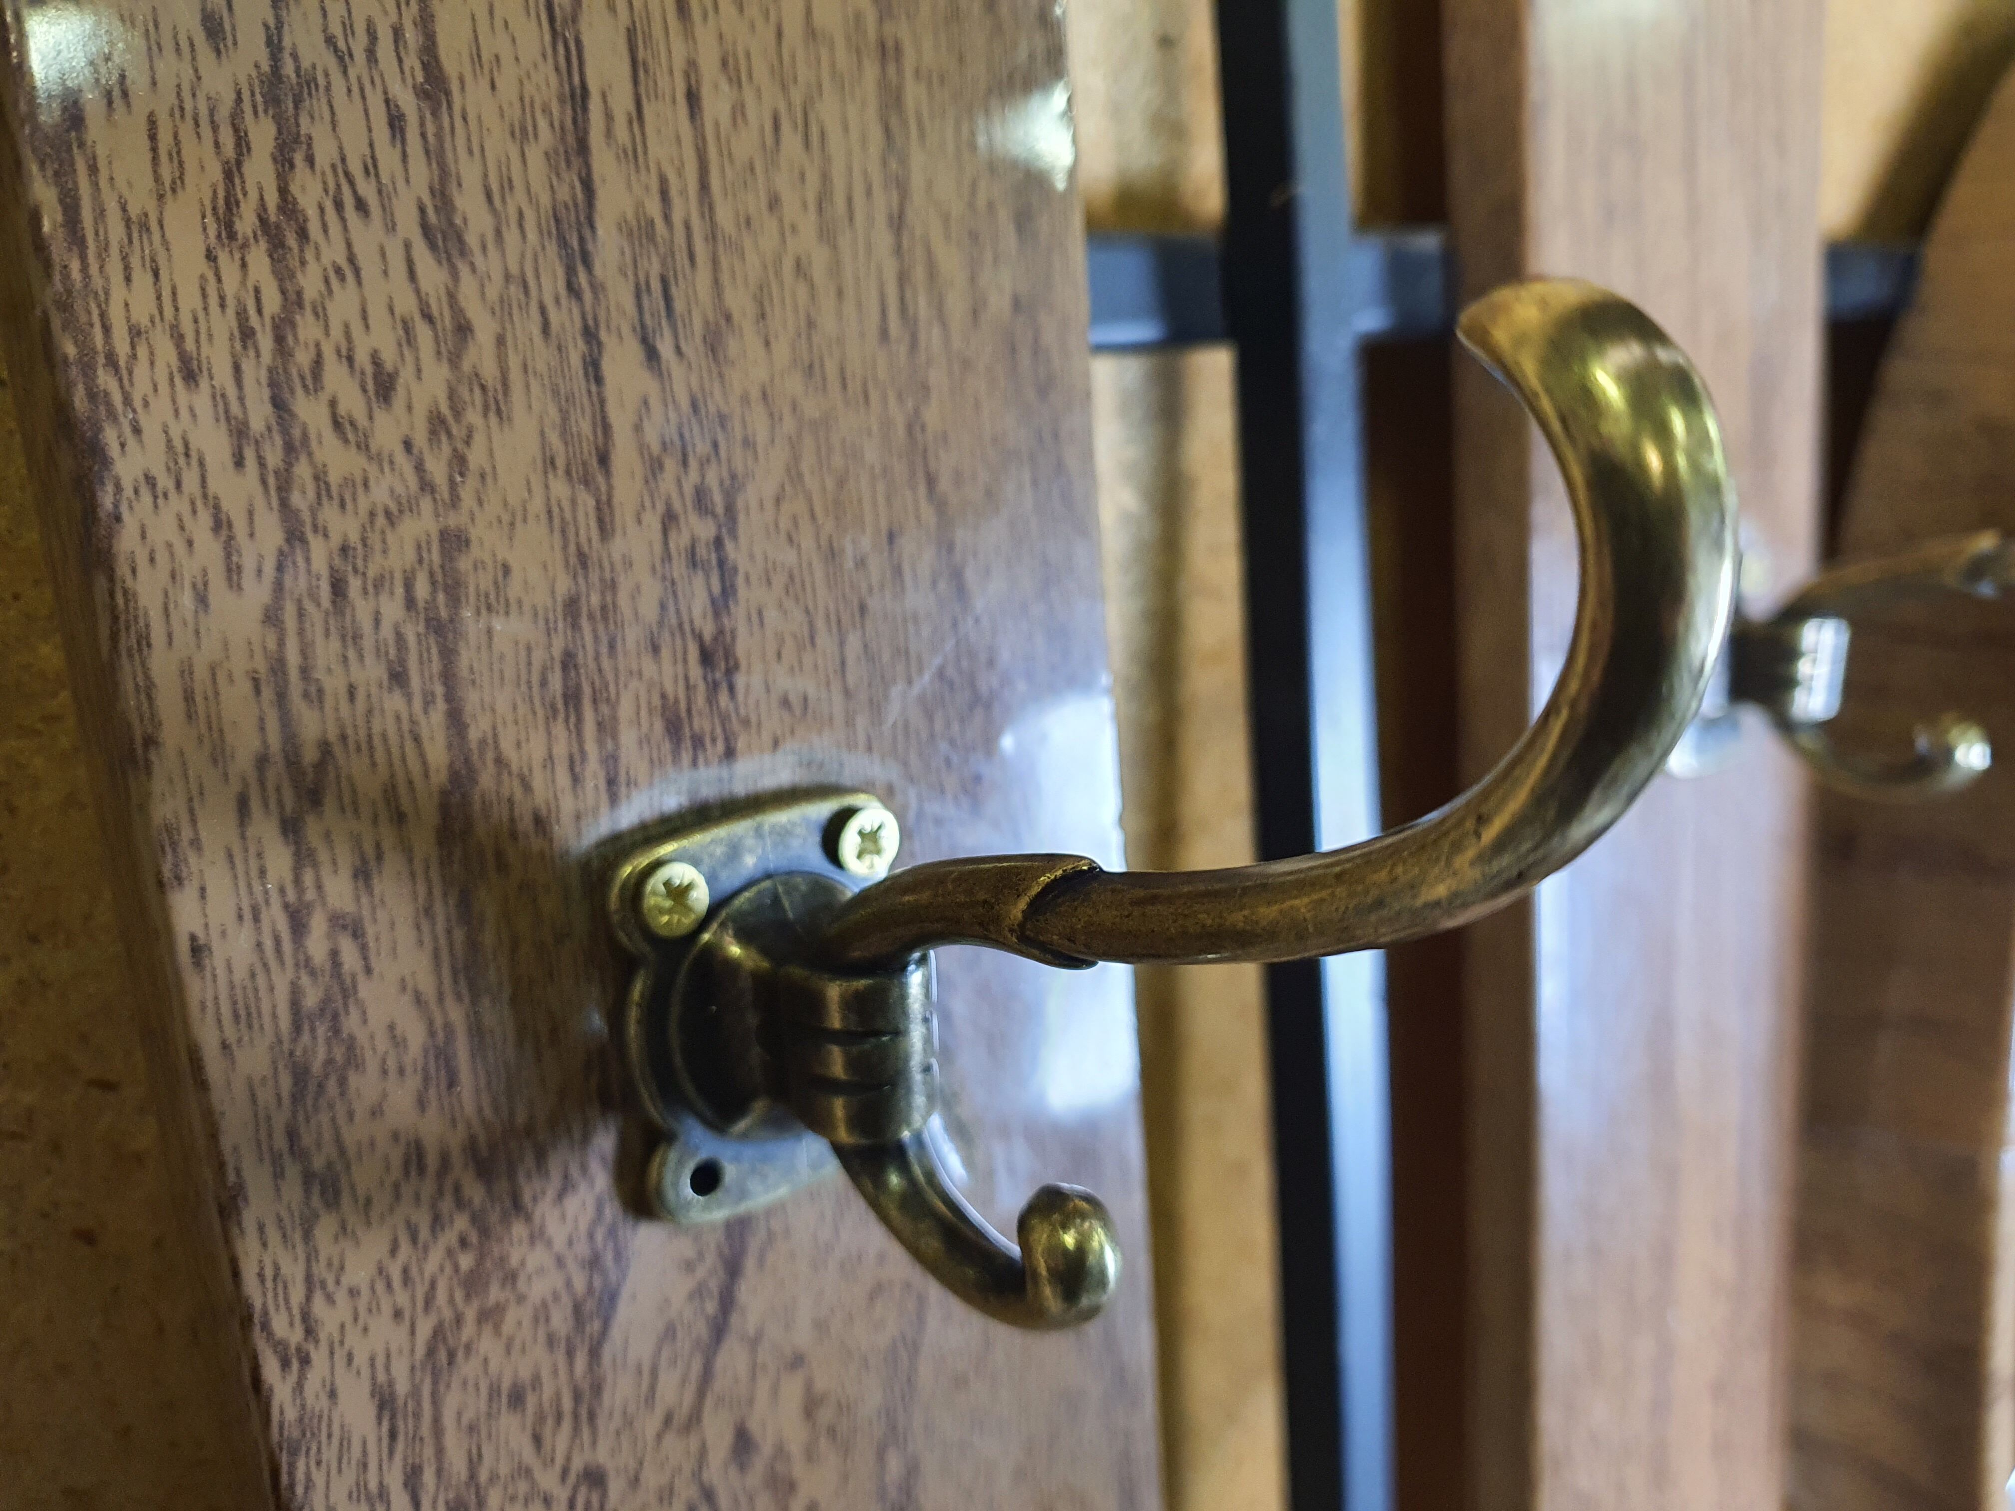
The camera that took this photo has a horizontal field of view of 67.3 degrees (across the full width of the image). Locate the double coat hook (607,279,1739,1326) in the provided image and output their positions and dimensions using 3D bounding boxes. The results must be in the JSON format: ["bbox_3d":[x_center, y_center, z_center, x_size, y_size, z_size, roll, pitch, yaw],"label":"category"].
[{"bbox_3d":[0.005,0.011,0.122,0.035,0.084,0.101,-14,14,-40],"label":"double coat hook"}]

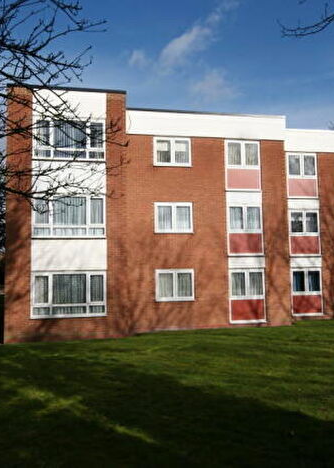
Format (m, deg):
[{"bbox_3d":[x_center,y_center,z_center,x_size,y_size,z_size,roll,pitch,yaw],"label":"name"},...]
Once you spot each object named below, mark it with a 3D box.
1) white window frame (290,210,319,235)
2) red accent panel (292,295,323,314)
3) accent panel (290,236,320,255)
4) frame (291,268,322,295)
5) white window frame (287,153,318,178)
[{"bbox_3d":[6.135,-0.504,19.125,1.452,1.172,0.100,0,-5,-10],"label":"white window frame"},{"bbox_3d":[6.111,3.052,18.611,1.403,0.853,0.060,0,-5,-10],"label":"red accent panel"},{"bbox_3d":[6.153,0.497,19.037,1.422,0.797,0.080,0,-5,-10],"label":"accent panel"},{"bbox_3d":[6.181,2.086,18.897,1.452,1.172,0.100,0,-5,-10],"label":"frame"},{"bbox_3d":[6.089,-3.094,19.353,1.452,1.172,0.100,0,-5,-10],"label":"white window frame"}]

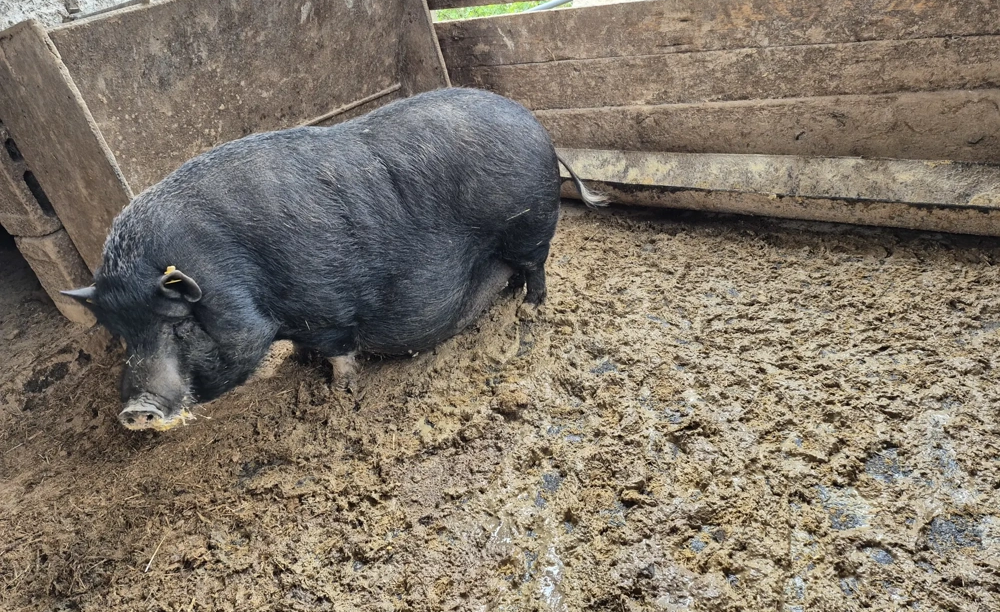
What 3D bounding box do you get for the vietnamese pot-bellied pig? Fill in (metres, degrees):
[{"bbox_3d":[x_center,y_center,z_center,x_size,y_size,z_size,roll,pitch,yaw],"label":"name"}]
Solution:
[{"bbox_3d":[-0.426,-0.159,1.866,1.360,0.670,0.550,-24,30,-17],"label":"vietnamese pot-bellied pig"}]

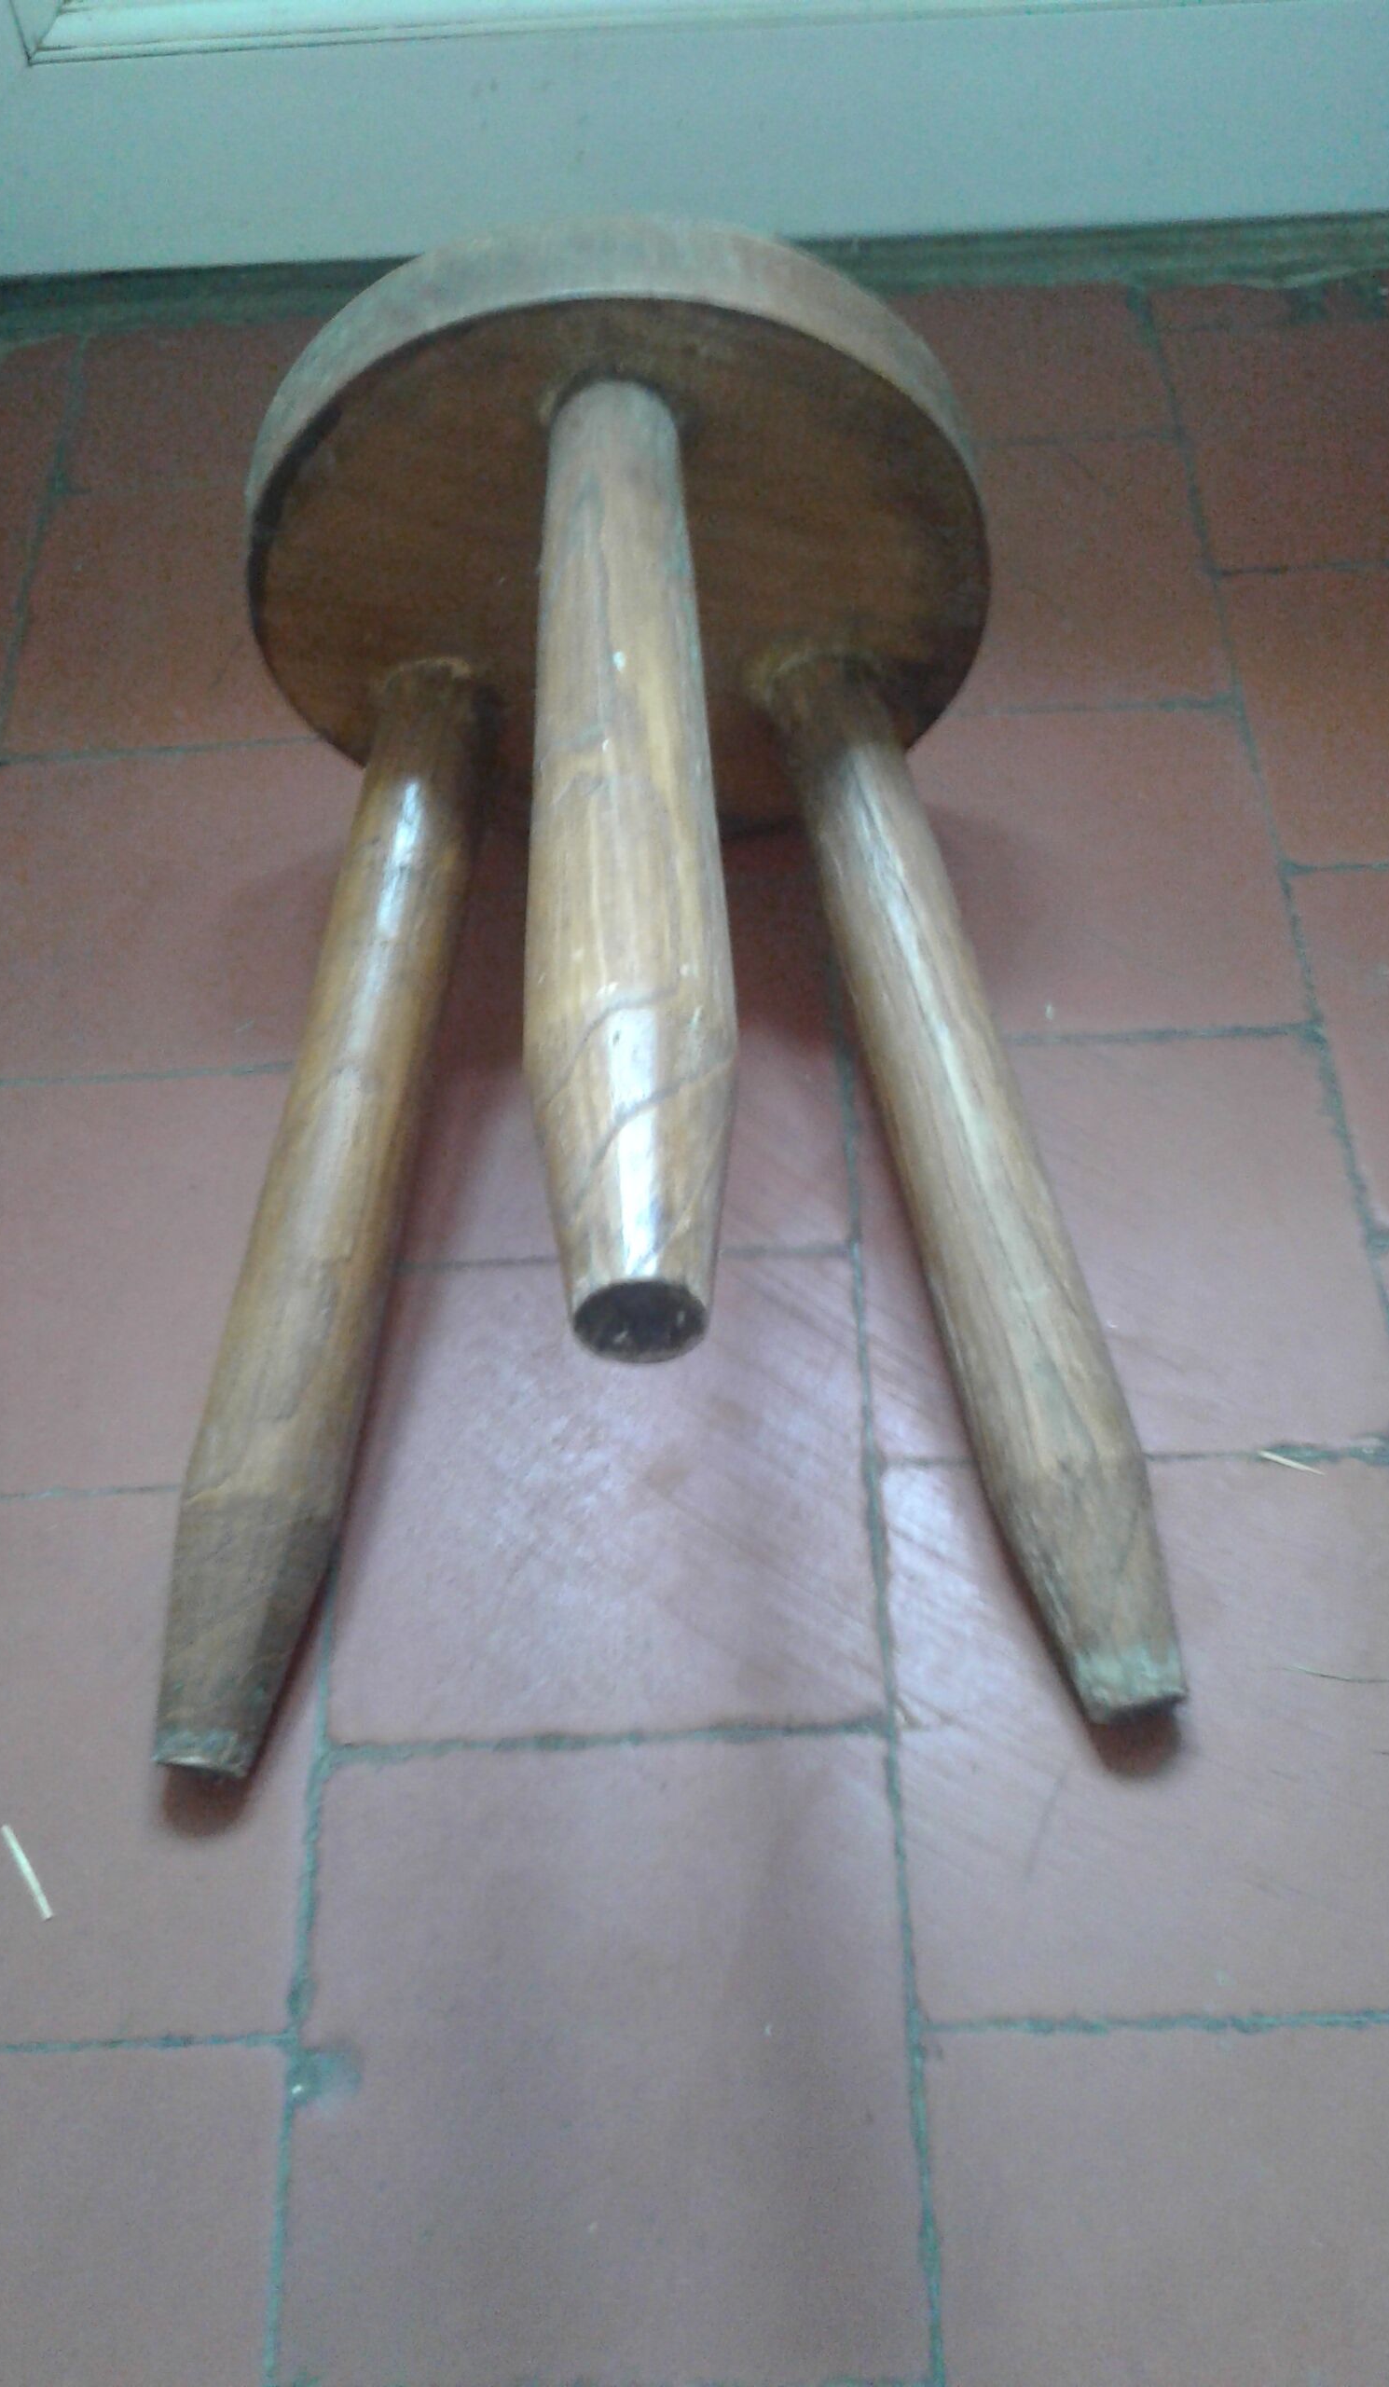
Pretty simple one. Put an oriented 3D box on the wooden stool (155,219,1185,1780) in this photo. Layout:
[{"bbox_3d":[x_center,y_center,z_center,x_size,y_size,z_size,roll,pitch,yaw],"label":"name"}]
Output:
[{"bbox_3d":[-0.022,-0.070,0.682,0.347,0.326,0.461,-4,62,1],"label":"wooden stool"}]

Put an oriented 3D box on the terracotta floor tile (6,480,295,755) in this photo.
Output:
[{"bbox_3d":[-0.243,-0.292,1.018,0.197,0.015,0.191,-3,58,2],"label":"terracotta floor tile"}]

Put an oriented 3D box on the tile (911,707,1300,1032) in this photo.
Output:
[{"bbox_3d":[0.160,-0.144,0.900,0.197,0.015,0.191,-3,58,2],"label":"tile"}]

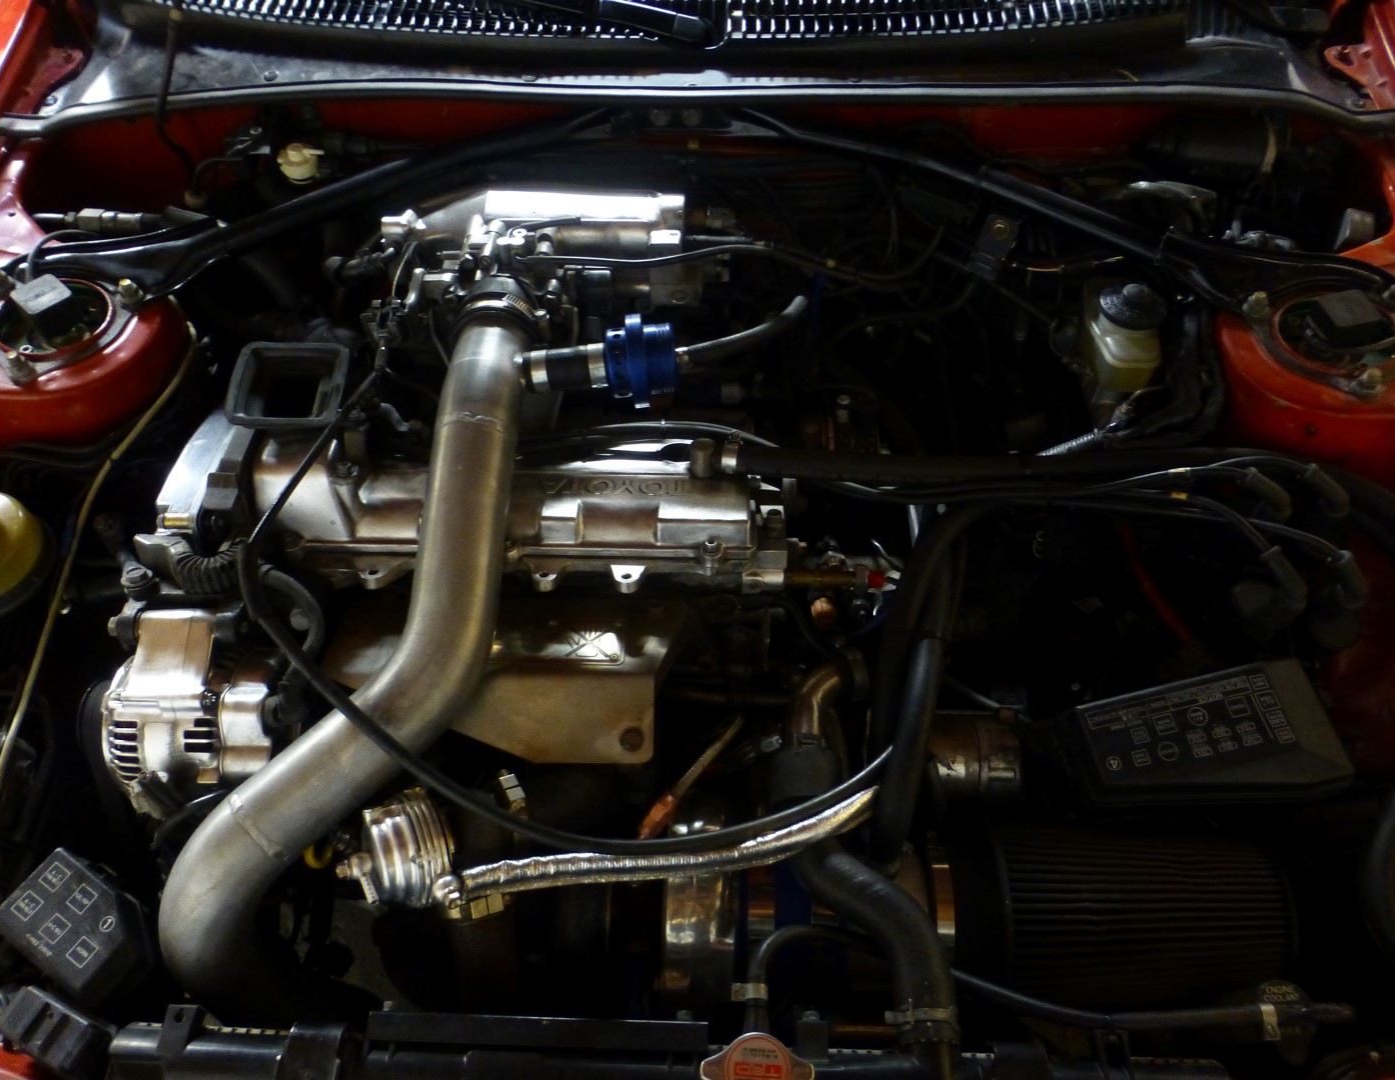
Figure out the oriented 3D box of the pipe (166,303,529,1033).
[{"bbox_3d":[-0.222,0.085,0.699,0.210,0.250,0.460,1,57,1],"label":"pipe"}]

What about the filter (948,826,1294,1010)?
[{"bbox_3d":[0.321,0.299,0.790,0.245,0.143,0.143,1,57,1],"label":"filter"}]

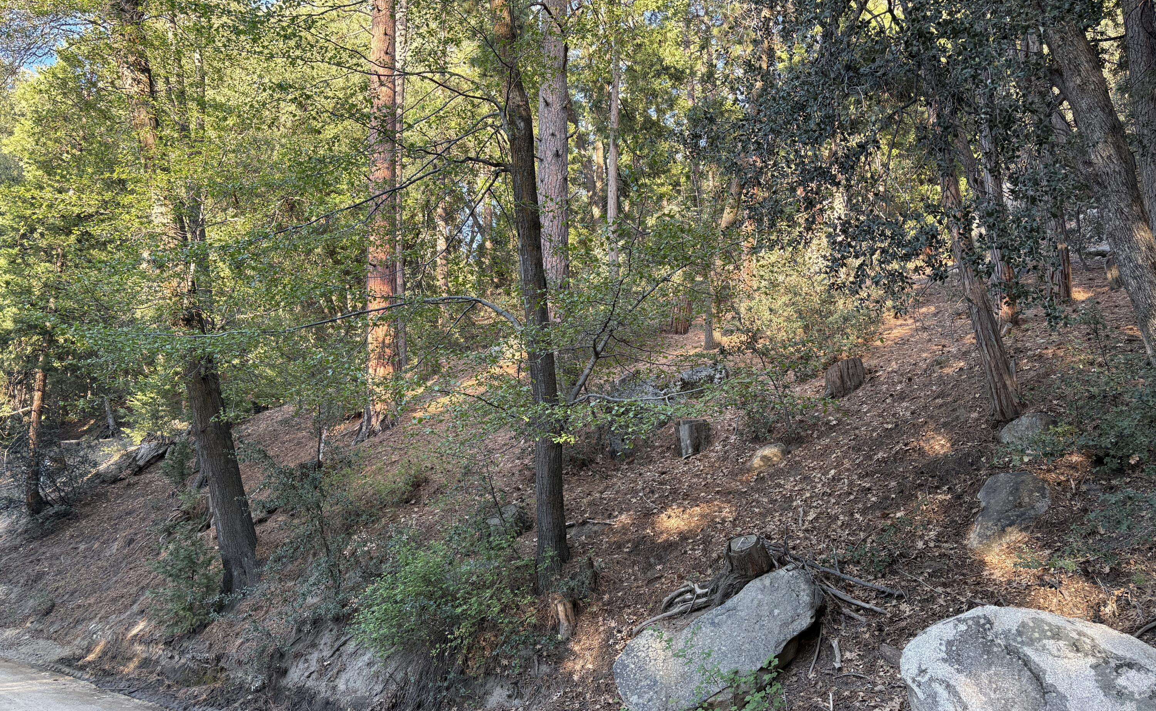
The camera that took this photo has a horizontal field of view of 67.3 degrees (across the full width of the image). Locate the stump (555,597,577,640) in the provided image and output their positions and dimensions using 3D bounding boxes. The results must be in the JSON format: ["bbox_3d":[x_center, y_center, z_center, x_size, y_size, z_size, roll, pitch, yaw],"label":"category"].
[{"bbox_3d":[-0.088,1.850,6.100,0.157,0.291,0.170,0,-6,0],"label":"stump"}]

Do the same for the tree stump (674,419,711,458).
[{"bbox_3d":[1.264,0.920,9.600,0.387,0.424,0.380,0,-6,0],"label":"tree stump"}]

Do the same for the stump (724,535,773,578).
[{"bbox_3d":[1.217,1.431,6.200,0.322,0.288,0.310,0,-6,0],"label":"stump"}]

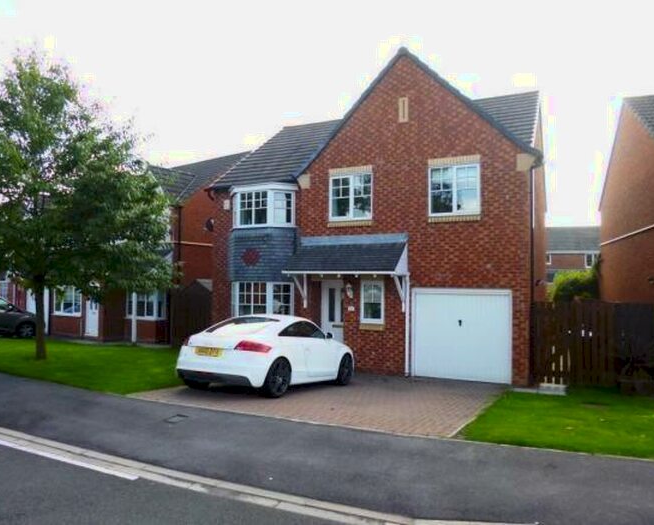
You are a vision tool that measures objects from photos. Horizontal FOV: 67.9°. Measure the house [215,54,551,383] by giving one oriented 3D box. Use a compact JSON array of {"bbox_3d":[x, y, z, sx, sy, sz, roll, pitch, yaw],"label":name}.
[{"bbox_3d":[2.143,-1.121,15.422,8.715,7.800,9.000,0,-2,26],"label":"house"}]

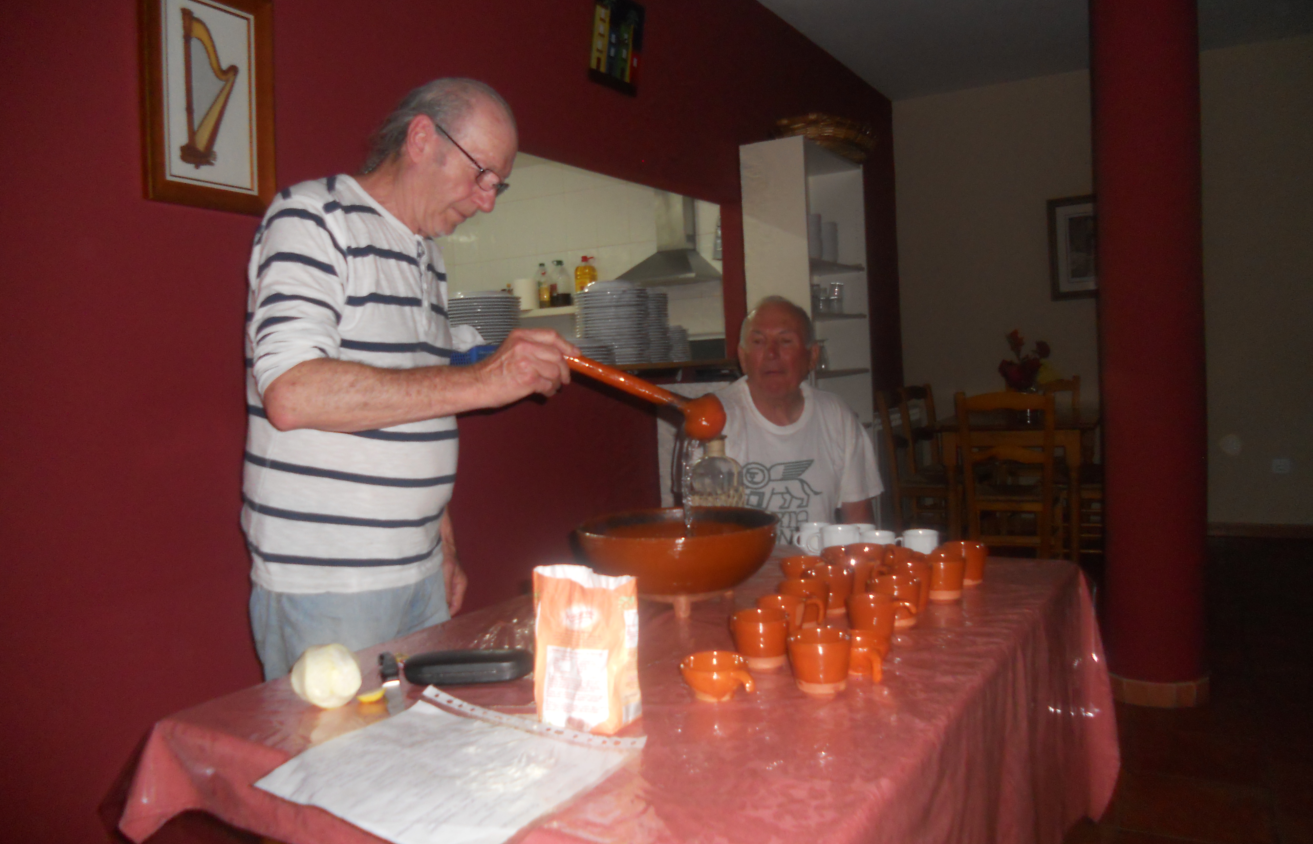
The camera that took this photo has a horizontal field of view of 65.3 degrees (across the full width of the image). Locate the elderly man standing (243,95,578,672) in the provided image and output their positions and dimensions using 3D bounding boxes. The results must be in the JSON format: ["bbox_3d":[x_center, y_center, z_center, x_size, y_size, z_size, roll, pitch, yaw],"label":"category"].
[{"bbox_3d":[-0.377,0.229,1.576,0.580,1.630,0.520,-2,3,14],"label":"elderly man standing"}]

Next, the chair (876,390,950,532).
[{"bbox_3d":[1.396,0.300,5.108,0.430,0.930,0.420,-1,3,28],"label":"chair"}]

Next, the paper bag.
[{"bbox_3d":[-0.072,0.228,1.049,0.095,0.158,0.062,-1,3,31],"label":"paper bag"}]

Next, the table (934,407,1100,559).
[{"bbox_3d":[2.005,0.366,5.455,0.760,0.750,1.000,-1,3,29],"label":"table"}]

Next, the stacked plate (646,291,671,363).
[{"bbox_3d":[-0.047,-0.350,3.780,0.210,0.262,0.210,-3,3,0],"label":"stacked plate"}]

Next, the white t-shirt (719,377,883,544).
[{"bbox_3d":[0.299,0.178,2.389,0.470,0.570,0.290,-2,3,12],"label":"white t-shirt"}]

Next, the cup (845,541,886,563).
[{"bbox_3d":[0.326,0.222,1.587,0.066,0.058,0.072,-3,3,0],"label":"cup"}]

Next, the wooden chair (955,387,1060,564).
[{"bbox_3d":[1.638,0.312,4.654,0.420,0.930,0.430,-1,3,28],"label":"wooden chair"}]

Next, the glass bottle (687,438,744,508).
[{"bbox_3d":[0.109,0.144,1.783,0.098,0.235,0.098,-1,3,29],"label":"glass bottle"}]

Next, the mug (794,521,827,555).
[{"bbox_3d":[0.284,0.212,1.850,0.076,0.056,0.070,-3,3,0],"label":"mug"}]

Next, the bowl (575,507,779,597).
[{"bbox_3d":[0.031,0.214,1.531,0.303,0.117,0.303,-3,3,0],"label":"bowl"}]

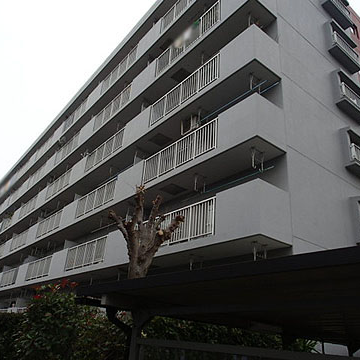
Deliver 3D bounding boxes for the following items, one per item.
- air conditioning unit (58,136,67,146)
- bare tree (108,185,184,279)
[{"bbox_3d":[-8.768,-2.863,25.905,0.290,0.560,0.780,22,-30,-33],"label":"air conditioning unit"},{"bbox_3d":[-0.956,2.373,7.925,1.750,5.130,1.600,7,-25,-5],"label":"bare tree"}]

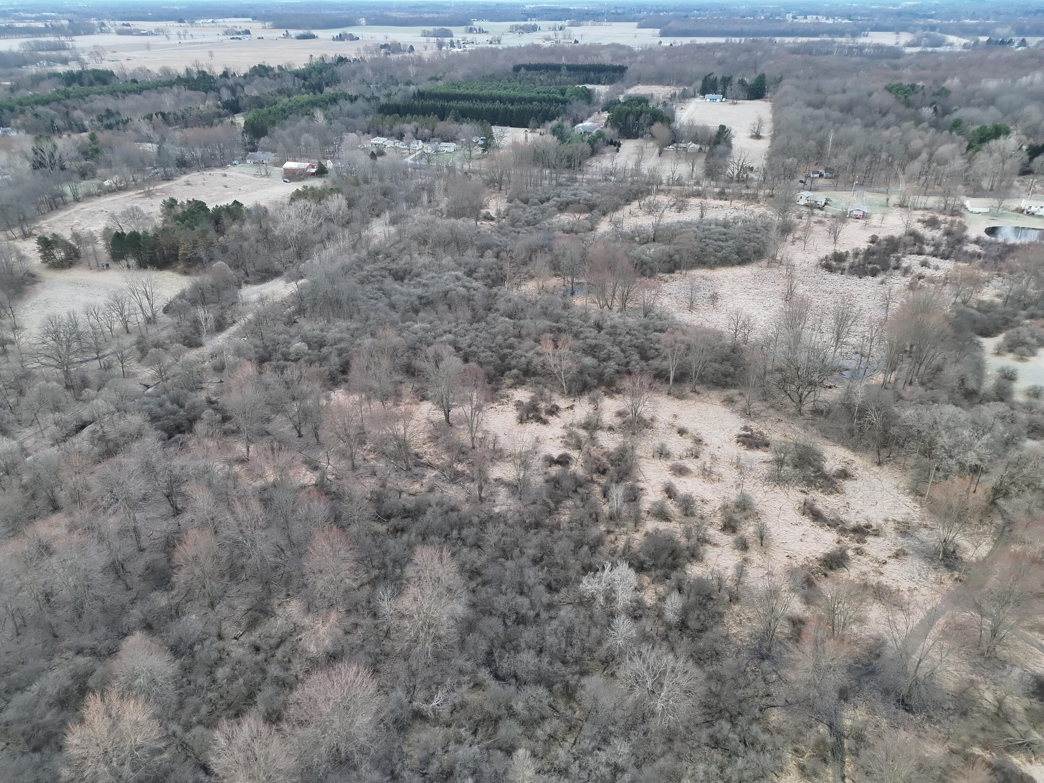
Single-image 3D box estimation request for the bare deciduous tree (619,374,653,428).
[{"bbox_3d":[32.607,2.668,206.393,9.350,16.902,9.350,0,29,0],"label":"bare deciduous tree"}]

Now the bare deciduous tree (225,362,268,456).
[{"bbox_3d":[-67.200,5.150,177.520,9.570,26.870,9.380,0,29,0],"label":"bare deciduous tree"}]

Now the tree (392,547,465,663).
[{"bbox_3d":[-15.640,36.750,122.200,12.440,25.240,12.200,0,29,0],"label":"tree"}]

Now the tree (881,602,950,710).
[{"bbox_3d":[61.380,42.210,114.000,8.840,23.620,8.670,0,29,0],"label":"tree"}]

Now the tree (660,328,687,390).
[{"bbox_3d":[46.305,-9.138,223.525,7.981,21.136,7.981,0,29,0],"label":"tree"}]

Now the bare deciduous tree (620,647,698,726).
[{"bbox_3d":[22.372,50.225,120.538,12.453,16.036,12.453,0,29,0],"label":"bare deciduous tree"}]

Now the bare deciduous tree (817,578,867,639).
[{"bbox_3d":[56.600,39.360,128.690,7.960,14.380,7.800,0,29,0],"label":"bare deciduous tree"}]

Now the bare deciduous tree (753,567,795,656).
[{"bbox_3d":[43.060,38.360,124.950,6.810,19.750,6.680,0,29,0],"label":"bare deciduous tree"}]

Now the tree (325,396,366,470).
[{"bbox_3d":[-44.768,10.739,185.893,10.001,22.454,10.001,0,29,0],"label":"tree"}]

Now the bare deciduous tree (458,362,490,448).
[{"bbox_3d":[-11.820,4.030,182.480,8.320,24.010,8.160,0,29,0],"label":"bare deciduous tree"}]

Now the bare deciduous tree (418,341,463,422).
[{"bbox_3d":[-22.717,-1.777,205.517,12.557,25.538,12.557,0,29,0],"label":"bare deciduous tree"}]

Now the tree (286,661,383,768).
[{"bbox_3d":[-29.075,51.742,113.135,14.119,20.491,14.119,0,29,0],"label":"tree"}]

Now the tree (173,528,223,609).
[{"bbox_3d":[-59.610,33.350,134.470,8.390,19.280,8.230,0,29,0],"label":"tree"}]

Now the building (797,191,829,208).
[{"bbox_3d":[170.311,-112.781,423.138,16.300,7.000,8.500,17,33,29],"label":"building"}]

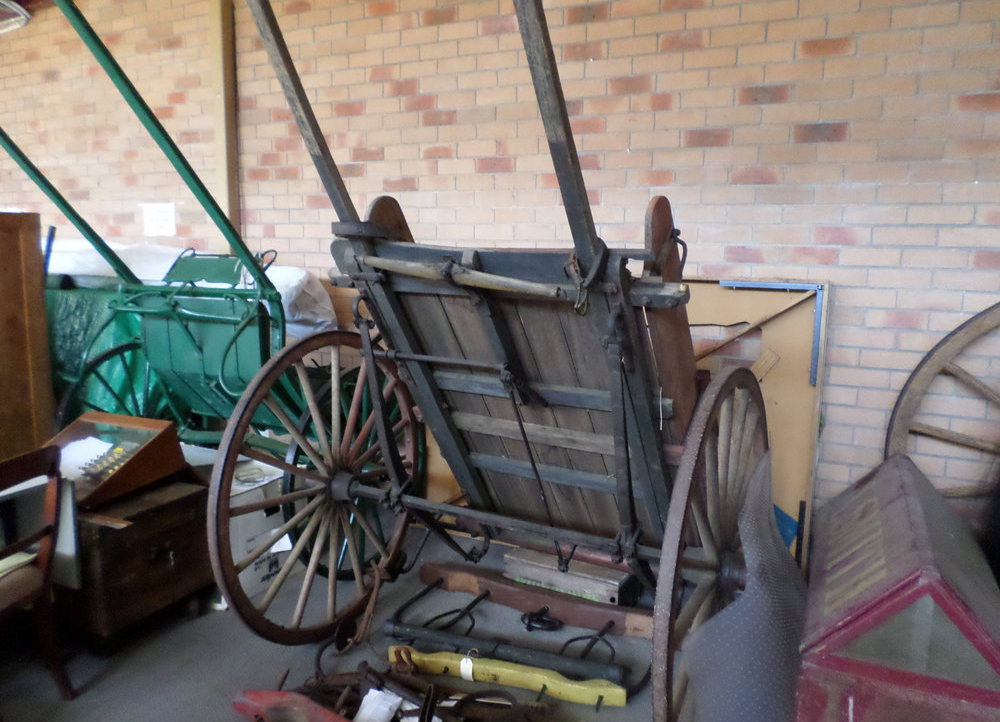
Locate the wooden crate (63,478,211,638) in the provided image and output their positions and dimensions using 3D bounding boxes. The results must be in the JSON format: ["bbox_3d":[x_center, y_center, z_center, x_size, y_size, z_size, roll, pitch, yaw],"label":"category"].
[{"bbox_3d":[-1.631,0.794,3.027,0.620,0.500,0.510,6,10,26],"label":"wooden crate"}]

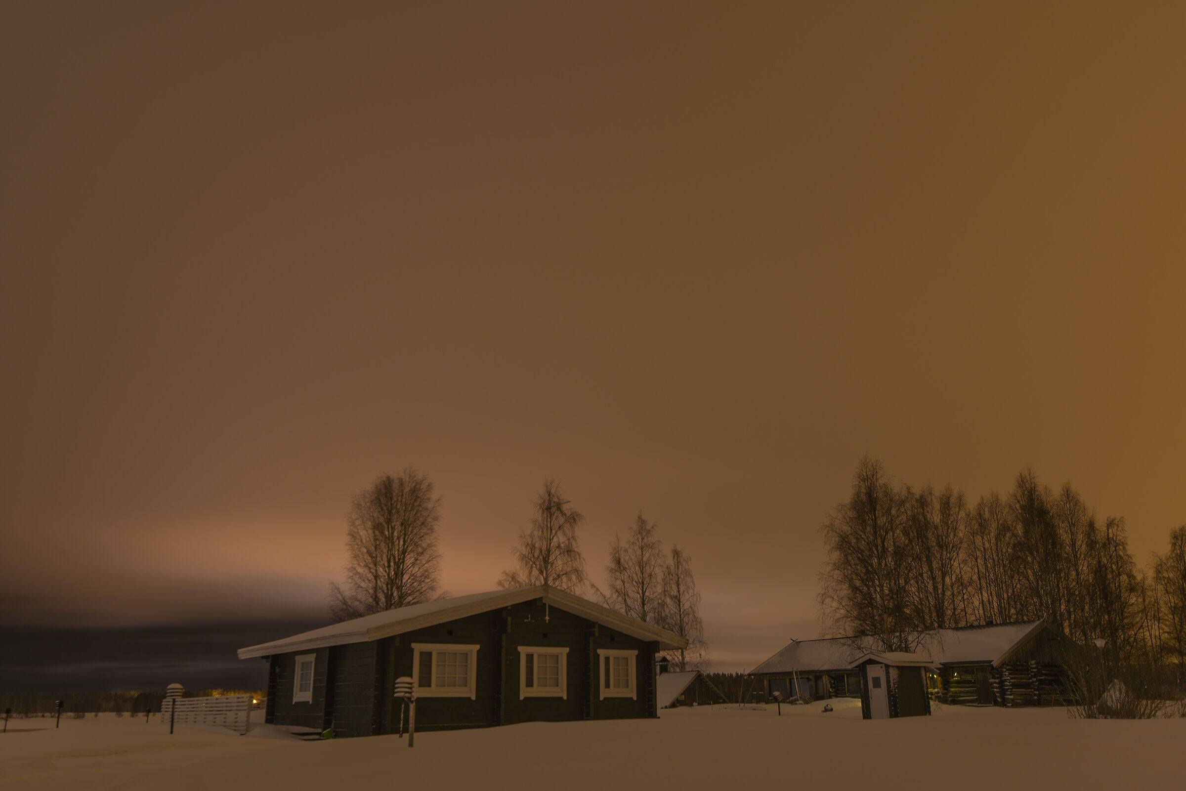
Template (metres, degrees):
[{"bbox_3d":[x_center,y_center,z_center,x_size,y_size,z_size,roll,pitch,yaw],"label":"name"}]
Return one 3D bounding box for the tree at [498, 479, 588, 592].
[{"bbox_3d":[-2.411,11.458,57.160,5.300,13.502,5.300,0,-18,-2],"label":"tree"}]

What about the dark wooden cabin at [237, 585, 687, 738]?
[{"bbox_3d":[-3.949,7.803,28.686,9.733,3.696,9.318,12,-22,-35],"label":"dark wooden cabin"}]

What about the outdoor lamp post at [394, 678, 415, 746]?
[{"bbox_3d":[-3.218,5.394,16.870,0.348,1.145,0.330,0,-17,0],"label":"outdoor lamp post"}]

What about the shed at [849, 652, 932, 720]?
[{"bbox_3d":[10.747,10.536,35.768,2.200,2.320,2.250,10,-20,-30],"label":"shed"}]

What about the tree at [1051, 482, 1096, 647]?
[{"bbox_3d":[34.201,13.352,68.102,3.900,15.070,3.900,-9,-19,25],"label":"tree"}]

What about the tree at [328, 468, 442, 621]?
[{"bbox_3d":[-10.742,10.075,51.260,6.000,12.922,6.000,3,-18,-11],"label":"tree"}]

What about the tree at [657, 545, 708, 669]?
[{"bbox_3d":[6.359,15.872,68.092,3.800,11.137,3.800,-2,-18,5],"label":"tree"}]

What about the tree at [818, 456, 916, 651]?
[{"bbox_3d":[13.748,8.858,47.605,5.000,12.214,5.000,-5,-18,15],"label":"tree"}]

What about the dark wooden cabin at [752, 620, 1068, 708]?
[{"bbox_3d":[20.586,17.783,64.159,10.176,4.767,20.659,10,-20,-29],"label":"dark wooden cabin"}]

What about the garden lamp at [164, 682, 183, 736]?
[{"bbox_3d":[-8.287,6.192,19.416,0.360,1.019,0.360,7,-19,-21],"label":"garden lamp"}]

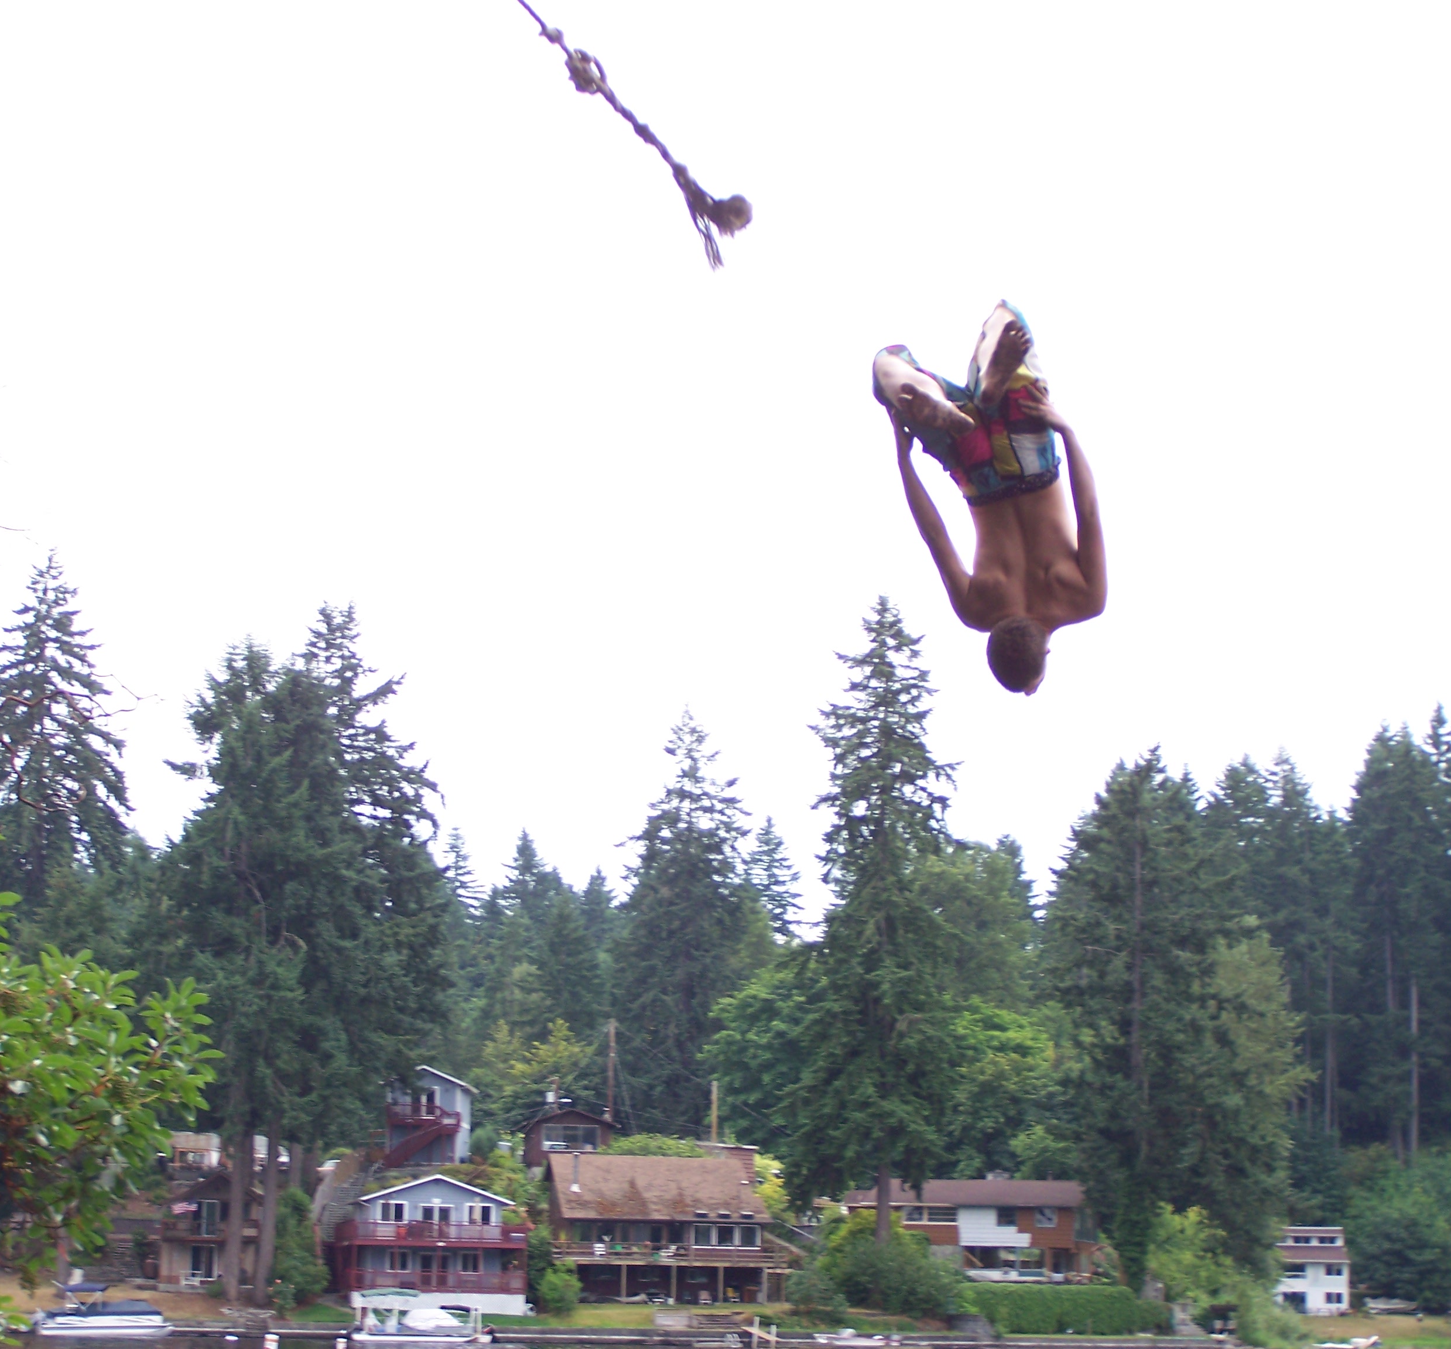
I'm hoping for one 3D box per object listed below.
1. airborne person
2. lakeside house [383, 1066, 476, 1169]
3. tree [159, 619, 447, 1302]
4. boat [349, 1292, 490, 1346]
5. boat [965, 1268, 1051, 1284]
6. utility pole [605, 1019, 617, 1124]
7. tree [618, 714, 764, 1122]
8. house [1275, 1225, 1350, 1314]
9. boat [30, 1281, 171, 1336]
[{"bbox_3d":[0.776,-0.516,10.500,0.660,1.120,0.660,-2,3,5],"label":"airborne person"},{"bbox_3d":[-18.237,27.118,220.000,5.100,6.000,5.200,0,-10,7],"label":"lakeside house"},{"bbox_3d":[-22.890,15.553,195.000,14.000,35.800,13.000,1,-10,0],"label":"tree"},{"bbox_3d":[-15.686,33.030,184.000,7.100,2.700,2.500,1,-10,0],"label":"boat"},{"bbox_3d":[16.581,35.478,211.000,5.000,1.250,1.900,1,-10,0],"label":"boat"},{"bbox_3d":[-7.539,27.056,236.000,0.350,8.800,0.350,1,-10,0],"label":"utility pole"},{"bbox_3d":[-2.927,18.741,262.000,10.300,31.500,10.300,1,-10,0],"label":"tree"},{"bbox_3d":[53.309,54.010,325.000,6.800,7.900,8.000,0,-10,6],"label":"house"},{"bbox_3d":[-31.984,32.597,184.000,6.700,2.650,2.500,1,-10,0],"label":"boat"}]

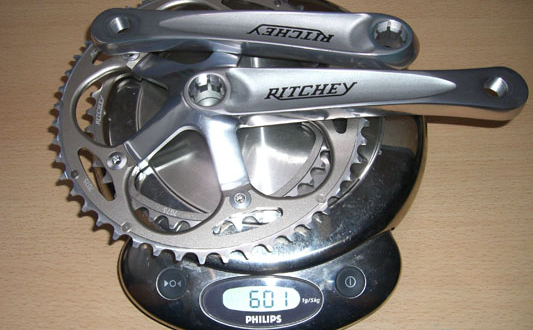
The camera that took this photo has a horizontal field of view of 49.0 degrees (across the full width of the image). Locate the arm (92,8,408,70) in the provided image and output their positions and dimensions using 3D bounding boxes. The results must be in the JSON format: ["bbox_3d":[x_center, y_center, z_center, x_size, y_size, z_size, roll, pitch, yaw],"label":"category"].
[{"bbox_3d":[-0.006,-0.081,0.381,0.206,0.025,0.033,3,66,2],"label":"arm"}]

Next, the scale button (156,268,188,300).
[{"bbox_3d":[-0.056,0.070,0.344,0.019,0.003,0.019,0,70,6],"label":"scale button"}]

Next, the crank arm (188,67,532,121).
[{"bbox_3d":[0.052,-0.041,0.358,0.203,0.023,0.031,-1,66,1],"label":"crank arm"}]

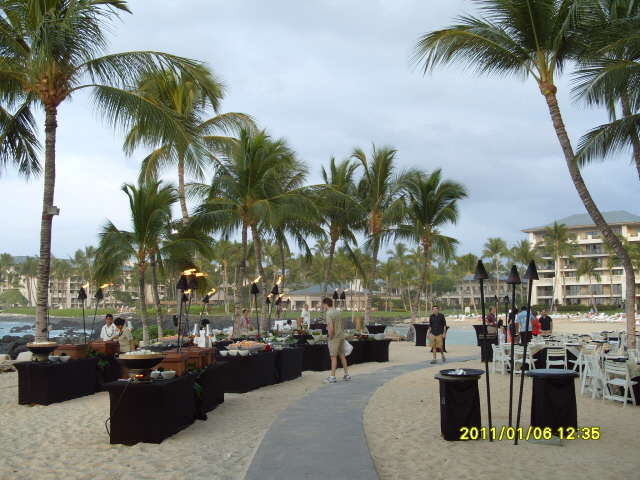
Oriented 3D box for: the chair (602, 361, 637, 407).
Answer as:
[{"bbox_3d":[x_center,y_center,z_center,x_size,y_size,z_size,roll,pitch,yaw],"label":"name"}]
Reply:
[{"bbox_3d":[5.233,2.490,11.250,0.500,0.790,0.450,3,-7,-28],"label":"chair"}]

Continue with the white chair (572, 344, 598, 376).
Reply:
[{"bbox_3d":[6.409,2.945,15.650,0.460,0.790,0.500,4,-8,-30],"label":"white chair"}]

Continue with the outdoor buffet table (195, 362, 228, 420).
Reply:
[{"bbox_3d":[-2.089,2.434,10.611,0.760,0.730,1.870,-1,-6,6],"label":"outdoor buffet table"}]

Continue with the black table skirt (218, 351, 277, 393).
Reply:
[{"bbox_3d":[-1.541,2.712,13.498,0.760,0.730,1.550,-2,-6,18],"label":"black table skirt"}]

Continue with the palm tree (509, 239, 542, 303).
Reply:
[{"bbox_3d":[40.465,6.875,128.042,7.000,14.000,7.000,0,-6,0],"label":"palm tree"}]

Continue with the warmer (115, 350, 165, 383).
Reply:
[{"bbox_3d":[-2.226,1.546,7.981,0.630,0.390,0.580,1,-6,-6],"label":"warmer"}]

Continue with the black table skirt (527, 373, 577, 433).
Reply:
[{"bbox_3d":[3.036,2.133,8.413,0.650,0.820,0.660,0,-6,0],"label":"black table skirt"}]

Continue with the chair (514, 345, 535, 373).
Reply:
[{"bbox_3d":[5.032,3.006,15.963,0.450,0.790,0.500,-5,-8,38],"label":"chair"}]

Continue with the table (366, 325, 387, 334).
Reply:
[{"bbox_3d":[2.224,3.875,25.200,0.800,1.080,0.800,0,-7,0],"label":"table"}]

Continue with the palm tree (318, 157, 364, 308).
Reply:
[{"bbox_3d":[1.222,0.427,35.156,2.800,9.900,2.900,0,-6,0],"label":"palm tree"}]

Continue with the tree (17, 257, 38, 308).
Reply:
[{"bbox_3d":[-90.004,12.754,199.774,5.900,15.500,5.900,0,-6,0],"label":"tree"}]

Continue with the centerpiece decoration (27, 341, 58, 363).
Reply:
[{"bbox_3d":[-4.968,2.017,11.596,0.560,0.370,0.560,0,-6,0],"label":"centerpiece decoration"}]

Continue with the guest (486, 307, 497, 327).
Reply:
[{"bbox_3d":[6.208,3.281,23.383,0.400,1.710,0.500,-1,-6,9],"label":"guest"}]

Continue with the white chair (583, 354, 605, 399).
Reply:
[{"bbox_3d":[5.202,2.588,12.286,0.500,0.790,0.450,0,-6,-3],"label":"white chair"}]

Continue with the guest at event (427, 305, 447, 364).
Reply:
[{"bbox_3d":[3.494,2.834,19.408,0.580,1.750,0.450,-2,-6,14],"label":"guest at event"}]

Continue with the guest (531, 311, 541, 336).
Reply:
[{"bbox_3d":[8.520,3.631,25.500,0.480,1.678,0.340,1,-7,-11],"label":"guest"}]

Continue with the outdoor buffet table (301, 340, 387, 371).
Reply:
[{"bbox_3d":[0.626,3.457,19.715,0.850,0.740,4.200,-5,-8,36],"label":"outdoor buffet table"}]

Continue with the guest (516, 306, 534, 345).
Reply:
[{"bbox_3d":[6.195,2.849,19.507,0.550,1.740,0.400,-1,-6,6],"label":"guest"}]

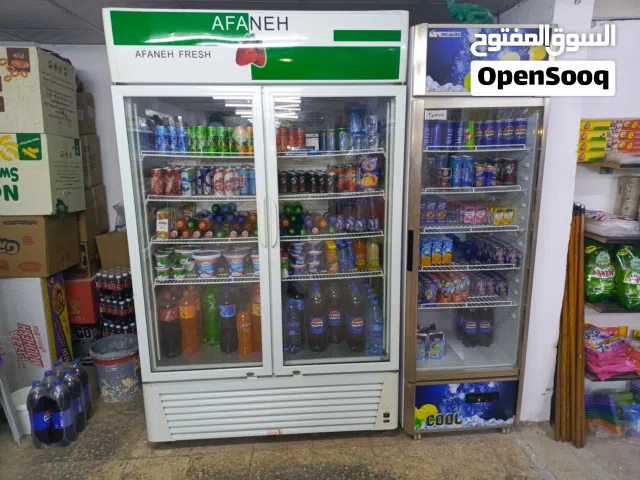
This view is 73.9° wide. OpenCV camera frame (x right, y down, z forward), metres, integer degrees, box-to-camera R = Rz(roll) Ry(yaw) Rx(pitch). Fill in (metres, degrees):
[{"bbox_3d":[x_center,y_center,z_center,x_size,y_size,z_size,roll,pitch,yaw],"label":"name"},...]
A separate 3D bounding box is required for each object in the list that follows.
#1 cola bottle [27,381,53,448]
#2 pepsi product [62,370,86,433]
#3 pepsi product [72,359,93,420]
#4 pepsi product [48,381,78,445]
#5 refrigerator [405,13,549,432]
[{"bbox_3d":[-1.434,0.887,2.187,0.107,0.334,0.107,-1,12,0],"label":"cola bottle"},{"bbox_3d":[-1.338,0.862,2.300,0.107,0.334,0.107,-1,12,0],"label":"pepsi product"},{"bbox_3d":[-1.348,0.841,2.404,0.107,0.334,0.107,-1,12,0],"label":"pepsi product"},{"bbox_3d":[-1.328,0.883,2.197,0.107,0.334,0.107,-1,12,0],"label":"pepsi product"},{"bbox_3d":[0.693,-0.004,2.295,0.610,1.978,0.600,-2,12,-4],"label":"refrigerator"}]

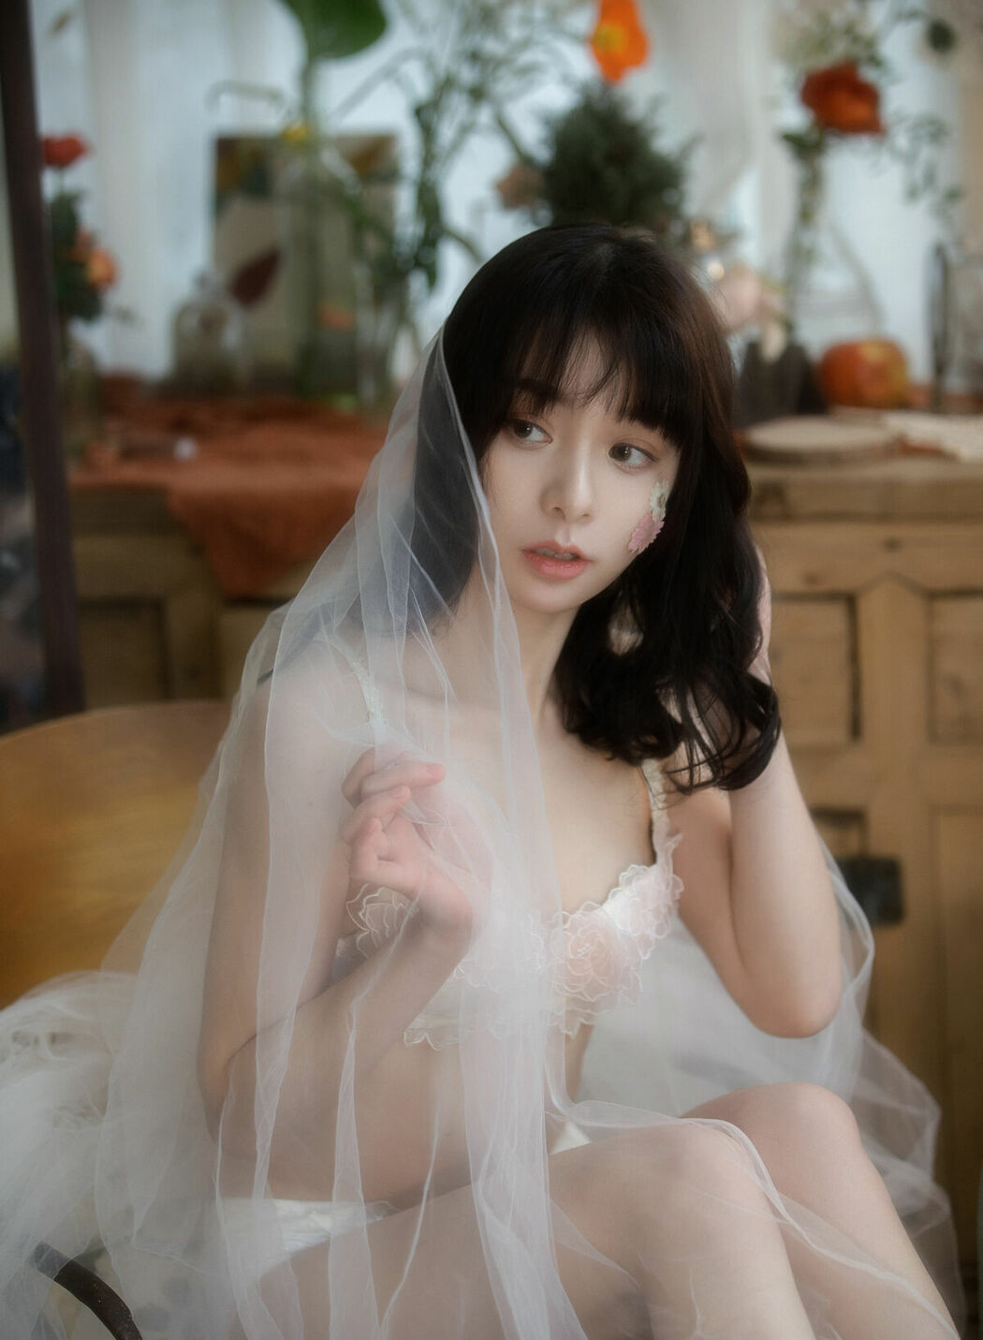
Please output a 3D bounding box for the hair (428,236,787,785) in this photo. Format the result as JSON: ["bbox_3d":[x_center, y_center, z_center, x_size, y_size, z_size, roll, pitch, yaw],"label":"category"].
[{"bbox_3d":[0.063,-0.104,2.110,0.225,0.335,0.245,2,14,-2],"label":"hair"}]

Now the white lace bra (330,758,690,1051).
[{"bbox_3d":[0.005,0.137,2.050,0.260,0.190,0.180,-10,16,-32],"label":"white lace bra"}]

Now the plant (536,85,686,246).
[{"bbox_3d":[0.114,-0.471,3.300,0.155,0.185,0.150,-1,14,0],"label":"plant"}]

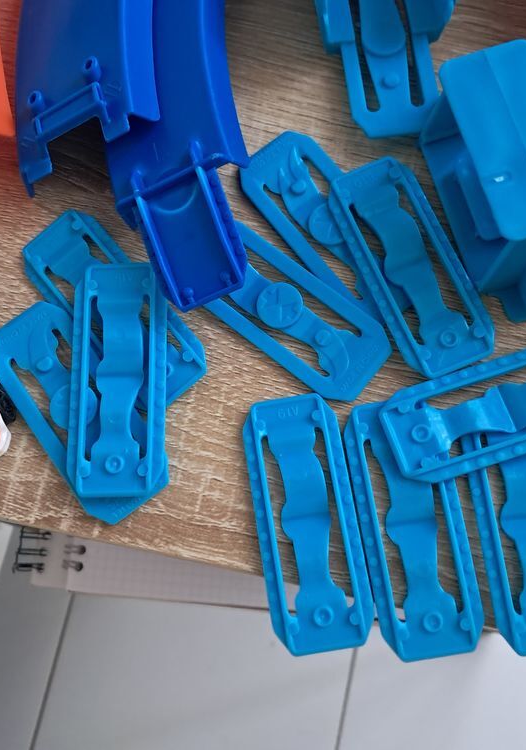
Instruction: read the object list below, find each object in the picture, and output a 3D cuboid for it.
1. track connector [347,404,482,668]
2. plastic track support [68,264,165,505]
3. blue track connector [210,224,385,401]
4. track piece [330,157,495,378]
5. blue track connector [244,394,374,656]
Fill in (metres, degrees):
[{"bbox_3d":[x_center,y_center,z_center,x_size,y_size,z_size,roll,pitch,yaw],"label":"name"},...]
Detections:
[{"bbox_3d":[0.040,0.040,0.210,0.027,0.006,0.068,-10,74,1],"label":"track connector"},{"bbox_3d":[-0.039,0.000,0.212,0.026,0.007,0.065,-2,73,2],"label":"plastic track support"},{"bbox_3d":[0.005,-0.020,0.231,0.068,0.006,0.027,37,80,13],"label":"blue track connector"},{"bbox_3d":[0.041,-0.031,0.218,0.026,0.007,0.065,-22,74,-4],"label":"track piece"},{"bbox_3d":[0.012,0.039,0.212,0.027,0.006,0.068,-10,74,1],"label":"blue track connector"}]

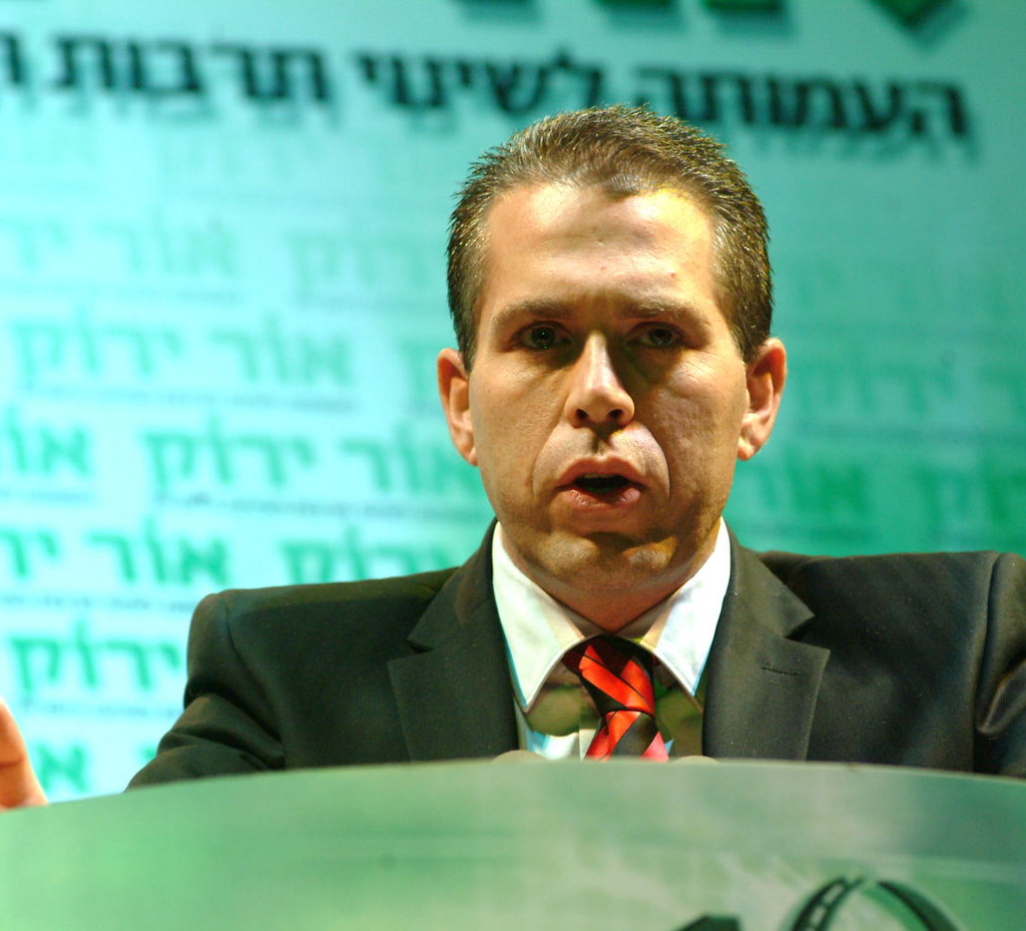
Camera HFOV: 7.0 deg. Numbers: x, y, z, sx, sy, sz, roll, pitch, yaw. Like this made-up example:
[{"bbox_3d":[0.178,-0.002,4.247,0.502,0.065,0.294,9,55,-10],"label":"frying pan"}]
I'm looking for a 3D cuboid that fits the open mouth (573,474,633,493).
[{"bbox_3d":[0.047,0.009,4.420,0.031,0.011,0.018,-1,-10,5],"label":"open mouth"}]

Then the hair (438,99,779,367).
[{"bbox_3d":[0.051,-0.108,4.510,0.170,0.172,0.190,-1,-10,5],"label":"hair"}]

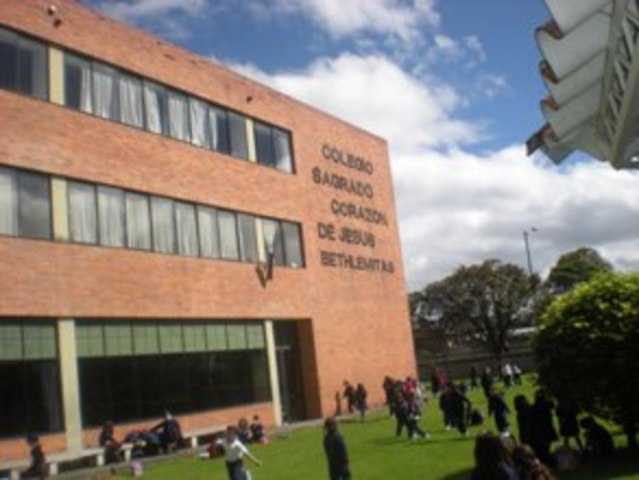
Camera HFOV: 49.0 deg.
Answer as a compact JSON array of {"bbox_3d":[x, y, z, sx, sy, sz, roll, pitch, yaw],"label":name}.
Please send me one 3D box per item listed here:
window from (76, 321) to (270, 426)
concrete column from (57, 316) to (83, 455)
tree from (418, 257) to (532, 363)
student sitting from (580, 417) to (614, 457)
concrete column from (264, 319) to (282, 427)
[{"bbox_3d":[-4.057,3.915,21.727,0.140,2.837,7.936,-13,-13,33],"label":"window"},{"bbox_3d":[-6.559,3.966,18.177,0.440,3.755,0.470,-13,-13,33],"label":"concrete column"},{"bbox_3d":[12.381,5.994,55.000,8.600,8.900,8.600,-13,-13,33],"label":"tree"},{"bbox_3d":[4.872,3.443,12.300,0.560,0.660,0.450,-4,-11,-9],"label":"student sitting"},{"bbox_3d":[-1.779,4.762,25.023,0.440,3.755,0.450,-13,-13,33],"label":"concrete column"}]

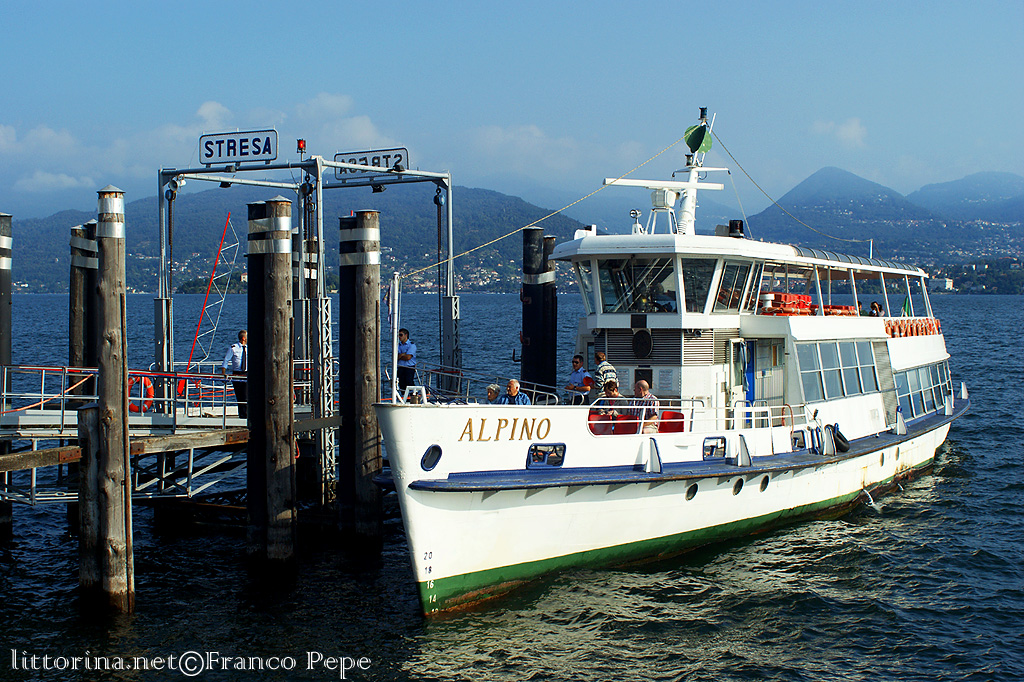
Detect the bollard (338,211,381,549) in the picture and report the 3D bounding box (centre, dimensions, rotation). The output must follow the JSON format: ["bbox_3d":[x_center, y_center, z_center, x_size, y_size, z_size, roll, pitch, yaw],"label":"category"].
[{"bbox_3d":[-2.553,0.675,24.800,0.760,5.745,0.420,2,2,41],"label":"bollard"}]

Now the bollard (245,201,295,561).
[{"bbox_3d":[-3.847,0.654,23.600,0.790,5.922,0.420,2,2,41],"label":"bollard"}]

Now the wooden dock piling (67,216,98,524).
[{"bbox_3d":[-8.154,0.670,28.300,0.700,5.952,0.380,2,2,41],"label":"wooden dock piling"}]

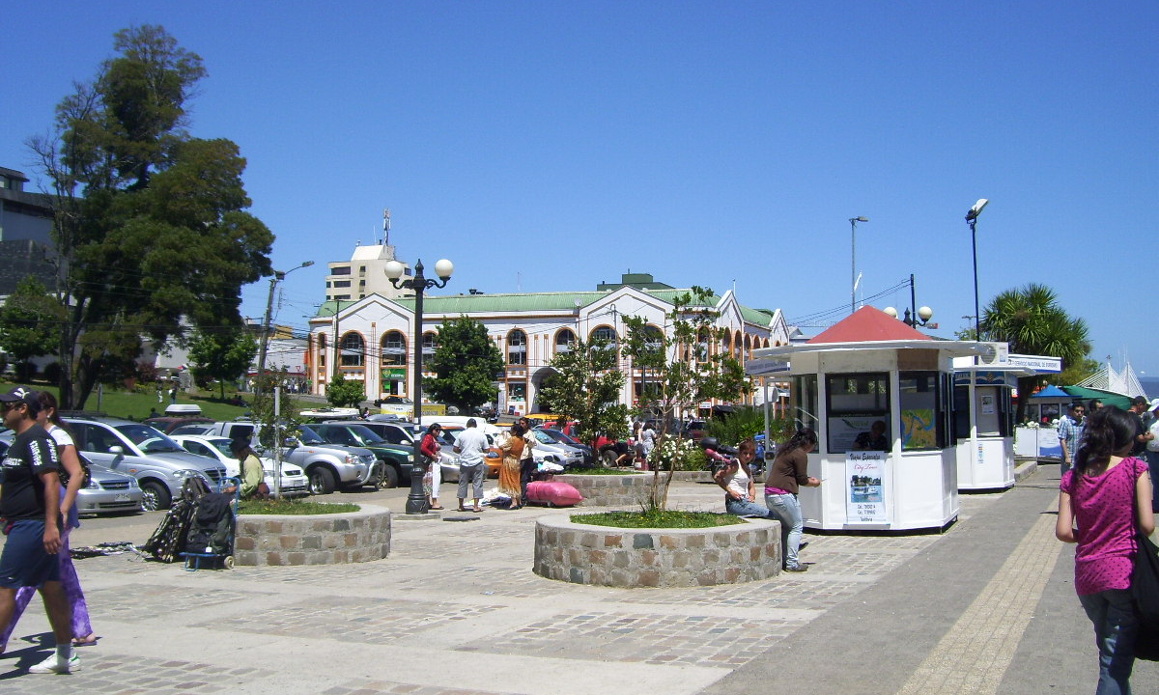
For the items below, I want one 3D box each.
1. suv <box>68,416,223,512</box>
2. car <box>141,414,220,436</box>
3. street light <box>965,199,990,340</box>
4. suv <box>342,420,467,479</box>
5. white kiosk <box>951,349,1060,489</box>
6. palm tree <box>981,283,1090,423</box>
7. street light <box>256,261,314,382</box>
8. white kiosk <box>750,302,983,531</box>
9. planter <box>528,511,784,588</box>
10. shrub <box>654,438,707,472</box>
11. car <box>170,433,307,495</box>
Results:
[{"bbox_3d":[-9.404,2.314,24.314,5.100,1.820,1.900,-2,-4,17],"label":"suv"},{"bbox_3d":[-12.469,3.152,37.883,1.820,1.780,4.600,-2,-4,23],"label":"car"},{"bbox_3d":[11.524,-0.288,35.086,0.750,8.000,0.550,-1,-4,5],"label":"street light"},{"bbox_3d":[-5.003,2.999,34.459,4.550,1.720,1.830,-2,-4,22],"label":"suv"},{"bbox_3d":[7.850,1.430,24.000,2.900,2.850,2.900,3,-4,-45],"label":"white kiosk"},{"bbox_3d":[17.000,0.740,45.000,4.000,6.300,4.000,0,-3,0],"label":"palm tree"},{"bbox_3d":[-19.105,-1.069,78.249,3.600,9.100,0.700,-1,-4,0],"label":"street light"},{"bbox_3d":[4.280,1.017,17.749,3.200,3.280,3.600,-2,-4,22],"label":"white kiosk"},{"bbox_3d":[0.816,2.100,12.629,2.620,0.520,2.620,-1,-4,0],"label":"planter"},{"bbox_3d":[2.550,2.700,30.500,1.200,0.980,1.400,0,-3,0],"label":"shrub"},{"bbox_3d":[-8.150,2.660,26.800,4.100,1.430,1.710,-1,-3,21],"label":"car"}]

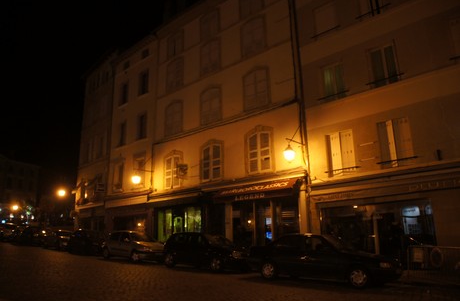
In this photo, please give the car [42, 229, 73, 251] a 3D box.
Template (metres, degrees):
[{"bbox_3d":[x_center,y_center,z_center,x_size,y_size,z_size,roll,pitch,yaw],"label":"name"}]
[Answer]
[{"bbox_3d":[-10.726,5.851,22.849,4.050,1.440,1.700,-11,-17,39],"label":"car"}]

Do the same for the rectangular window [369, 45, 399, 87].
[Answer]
[{"bbox_3d":[5.950,-3.249,13.373,0.980,1.600,0.150,-14,-20,39],"label":"rectangular window"}]

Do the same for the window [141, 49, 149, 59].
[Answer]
[{"bbox_3d":[-6.184,-7.057,25.202,0.790,0.560,0.150,-14,-20,39],"label":"window"}]

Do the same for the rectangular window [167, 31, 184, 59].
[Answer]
[{"bbox_3d":[-3.615,-6.965,22.877,1.520,1.620,0.150,-14,-20,39],"label":"rectangular window"}]

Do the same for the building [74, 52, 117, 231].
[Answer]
[{"bbox_3d":[-7.832,0.629,31.306,4.540,15.093,10.000,-13,-18,39],"label":"building"}]

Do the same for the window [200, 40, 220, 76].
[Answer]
[{"bbox_3d":[-1.168,-5.422,20.287,1.520,1.910,0.150,-14,-20,39],"label":"window"}]

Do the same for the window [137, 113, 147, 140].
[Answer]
[{"bbox_3d":[-6.067,-1.665,23.822,1.106,1.823,0.200,-13,-18,39],"label":"window"}]

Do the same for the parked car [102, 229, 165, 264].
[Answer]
[{"bbox_3d":[-4.560,4.660,17.020,4.020,1.410,1.680,-11,-18,40],"label":"parked car"}]

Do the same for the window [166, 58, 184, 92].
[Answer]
[{"bbox_3d":[-3.523,-4.813,22.247,1.540,1.960,0.150,-14,-20,39],"label":"window"}]

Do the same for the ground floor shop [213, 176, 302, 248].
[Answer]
[{"bbox_3d":[1.155,3.354,16.616,5.168,3.590,1.000,-14,-19,39],"label":"ground floor shop"}]

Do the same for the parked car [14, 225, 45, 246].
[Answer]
[{"bbox_3d":[-13.507,6.047,24.608,4.102,1.450,1.680,-10,-17,40],"label":"parked car"}]

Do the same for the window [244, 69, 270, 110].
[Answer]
[{"bbox_3d":[1.376,-3.216,18.033,1.564,2.067,0.200,-14,-19,39],"label":"window"}]

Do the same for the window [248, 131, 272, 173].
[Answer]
[{"bbox_3d":[1.486,0.074,17.128,1.387,1.931,0.200,-14,-19,39],"label":"window"}]

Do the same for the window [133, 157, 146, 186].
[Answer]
[{"bbox_3d":[-5.991,1.381,22.846,1.300,2.080,0.150,-14,-20,39],"label":"window"}]

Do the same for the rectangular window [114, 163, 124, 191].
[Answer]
[{"bbox_3d":[-7.869,1.828,24.410,1.040,2.030,0.150,-14,-20,39],"label":"rectangular window"}]

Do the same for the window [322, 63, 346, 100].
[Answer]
[{"bbox_3d":[4.561,-3.023,15.168,0.952,1.550,0.200,-14,-19,39],"label":"window"}]

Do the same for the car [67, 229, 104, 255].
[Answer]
[{"bbox_3d":[-7.463,5.030,19.326,3.853,1.440,1.650,-10,-16,40],"label":"car"}]

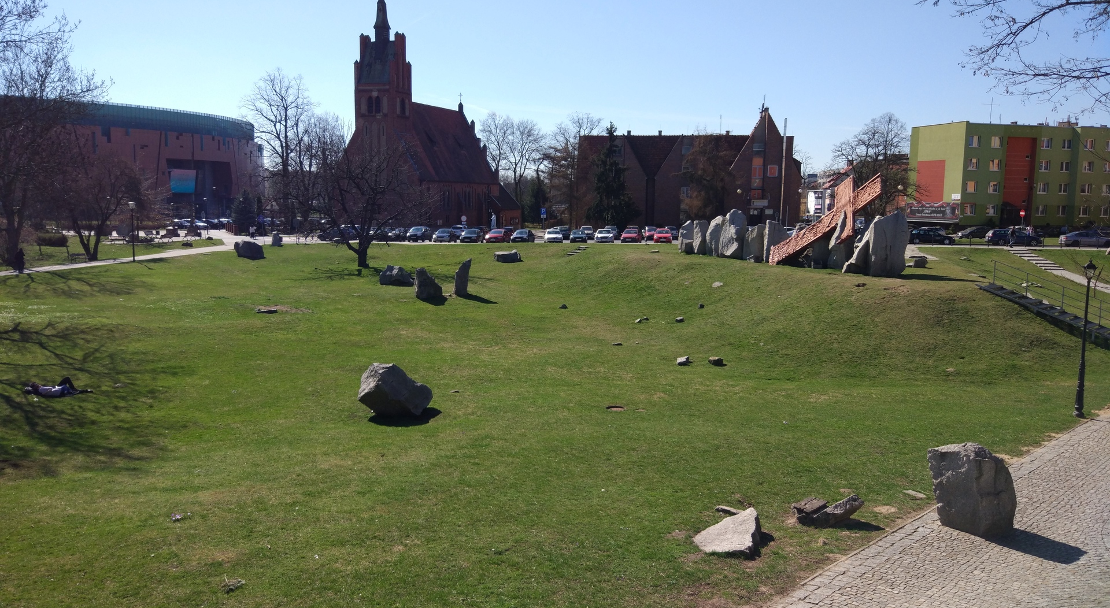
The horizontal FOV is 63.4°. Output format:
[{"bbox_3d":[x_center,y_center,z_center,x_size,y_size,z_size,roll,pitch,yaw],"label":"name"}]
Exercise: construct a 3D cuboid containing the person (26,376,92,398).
[{"bbox_3d":[-13.213,2.151,23.869,1.760,0.470,0.520,-1,8,-10],"label":"person"}]

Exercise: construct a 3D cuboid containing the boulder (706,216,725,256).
[{"bbox_3d":[11.931,-5.050,66.103,1.450,2.950,1.300,2,8,10],"label":"boulder"}]

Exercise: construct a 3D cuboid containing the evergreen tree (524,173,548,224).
[{"bbox_3d":[-2.622,-14.451,124.543,3.500,7.062,3.500,1,7,0],"label":"evergreen tree"}]

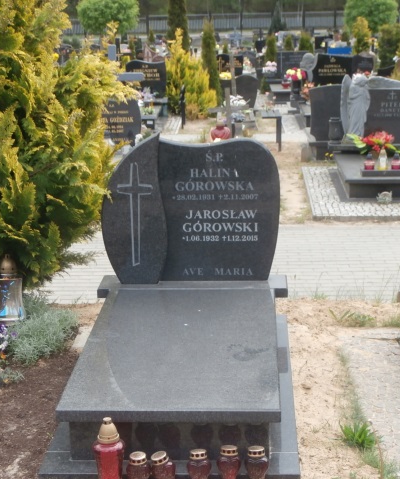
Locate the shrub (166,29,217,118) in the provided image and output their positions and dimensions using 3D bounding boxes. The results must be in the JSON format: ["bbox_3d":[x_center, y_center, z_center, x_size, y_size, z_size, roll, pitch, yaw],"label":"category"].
[{"bbox_3d":[-0.142,-2.785,17.546,0.840,1.430,0.800,-1,12,4],"label":"shrub"}]

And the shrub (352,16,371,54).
[{"bbox_3d":[4.349,-5.229,28.332,0.520,1.470,0.520,-1,12,4],"label":"shrub"}]

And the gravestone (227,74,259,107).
[{"bbox_3d":[0.691,-2.456,17.568,0.580,0.560,0.120,-1,12,4],"label":"gravestone"}]

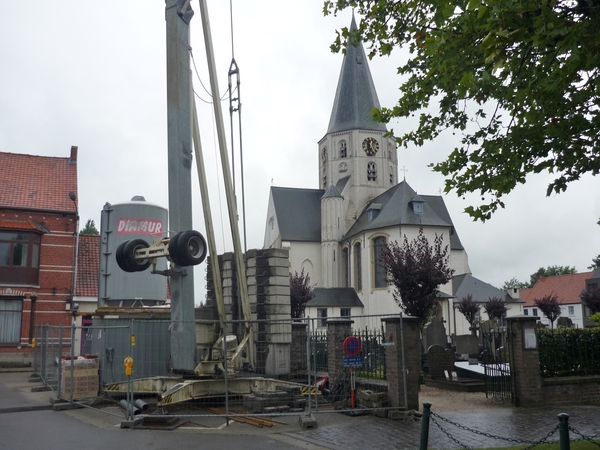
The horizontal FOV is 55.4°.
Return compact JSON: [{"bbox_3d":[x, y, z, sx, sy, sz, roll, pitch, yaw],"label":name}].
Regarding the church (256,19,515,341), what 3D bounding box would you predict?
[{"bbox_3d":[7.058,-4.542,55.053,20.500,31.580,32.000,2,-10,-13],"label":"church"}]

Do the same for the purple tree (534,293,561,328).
[{"bbox_3d":[18.481,7.147,42.403,2.050,4.200,2.050,0,-10,0],"label":"purple tree"}]

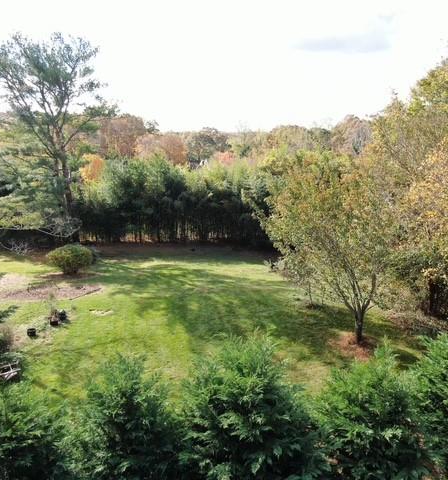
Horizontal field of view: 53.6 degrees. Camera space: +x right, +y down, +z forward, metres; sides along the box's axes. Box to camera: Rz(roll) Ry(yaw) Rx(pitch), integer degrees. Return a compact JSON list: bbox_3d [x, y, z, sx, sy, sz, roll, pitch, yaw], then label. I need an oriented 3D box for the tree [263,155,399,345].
[{"bbox_3d":[4.070,0.470,17.300,5.100,7.600,4.900,0,13,0],"label":"tree"}]

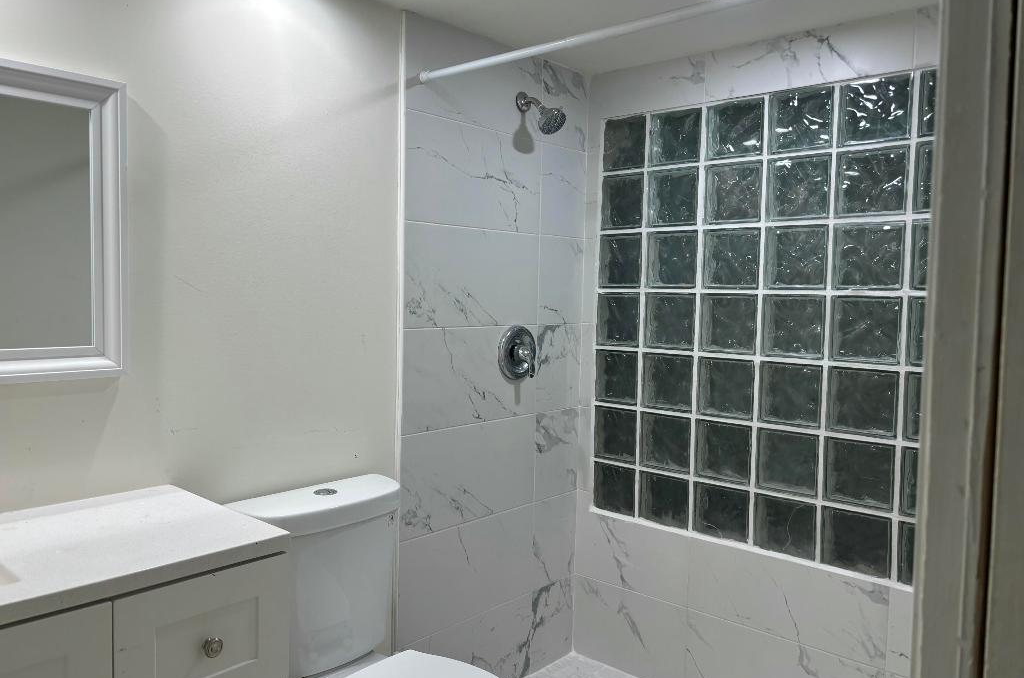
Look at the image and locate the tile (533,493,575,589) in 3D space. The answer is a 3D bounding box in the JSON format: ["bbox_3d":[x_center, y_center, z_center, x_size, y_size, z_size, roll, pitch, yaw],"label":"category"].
[{"bbox_3d":[0.152,0.715,2.746,0.012,0.313,0.249,4,4,41],"label":"tile"}]

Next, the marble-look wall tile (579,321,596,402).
[{"bbox_3d":[0.280,0.095,2.784,0.065,0.299,0.012,4,4,41],"label":"marble-look wall tile"}]

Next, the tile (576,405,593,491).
[{"bbox_3d":[0.274,0.401,2.800,0.067,0.311,0.012,4,4,41],"label":"tile"}]

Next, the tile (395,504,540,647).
[{"bbox_3d":[-0.130,0.726,2.426,0.012,0.308,0.602,4,4,41],"label":"tile"}]

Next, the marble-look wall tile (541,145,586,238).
[{"bbox_3d":[0.177,-0.508,2.677,0.012,0.306,0.249,4,4,41],"label":"marble-look wall tile"}]

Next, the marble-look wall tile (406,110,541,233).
[{"bbox_3d":[-0.105,-0.491,2.357,0.012,0.306,0.602,4,4,41],"label":"marble-look wall tile"}]

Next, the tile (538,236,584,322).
[{"bbox_3d":[0.171,-0.203,2.694,0.012,0.305,0.249,4,4,41],"label":"tile"}]

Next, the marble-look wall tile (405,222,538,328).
[{"bbox_3d":[-0.112,-0.189,2.372,0.010,0.304,0.593,4,4,42],"label":"marble-look wall tile"}]

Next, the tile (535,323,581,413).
[{"bbox_3d":[0.165,0.100,2.711,0.012,0.301,0.249,4,4,41],"label":"tile"}]

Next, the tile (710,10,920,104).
[{"bbox_3d":[0.841,-0.815,2.232,0.605,0.155,0.010,4,4,42],"label":"tile"}]

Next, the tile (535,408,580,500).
[{"bbox_3d":[0.158,0.408,2.721,0.010,0.304,0.245,4,4,42],"label":"tile"}]

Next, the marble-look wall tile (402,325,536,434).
[{"bbox_3d":[-0.117,0.116,2.390,0.010,0.304,0.593,4,4,42],"label":"marble-look wall tile"}]

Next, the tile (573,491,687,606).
[{"bbox_3d":[0.414,0.721,2.679,0.460,0.304,0.010,4,4,42],"label":"tile"}]

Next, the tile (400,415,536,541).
[{"bbox_3d":[-0.122,0.421,2.408,0.010,0.304,0.593,4,4,42],"label":"tile"}]

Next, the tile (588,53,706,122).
[{"bbox_3d":[0.446,-0.842,2.600,0.459,0.167,0.012,4,4,41],"label":"tile"}]

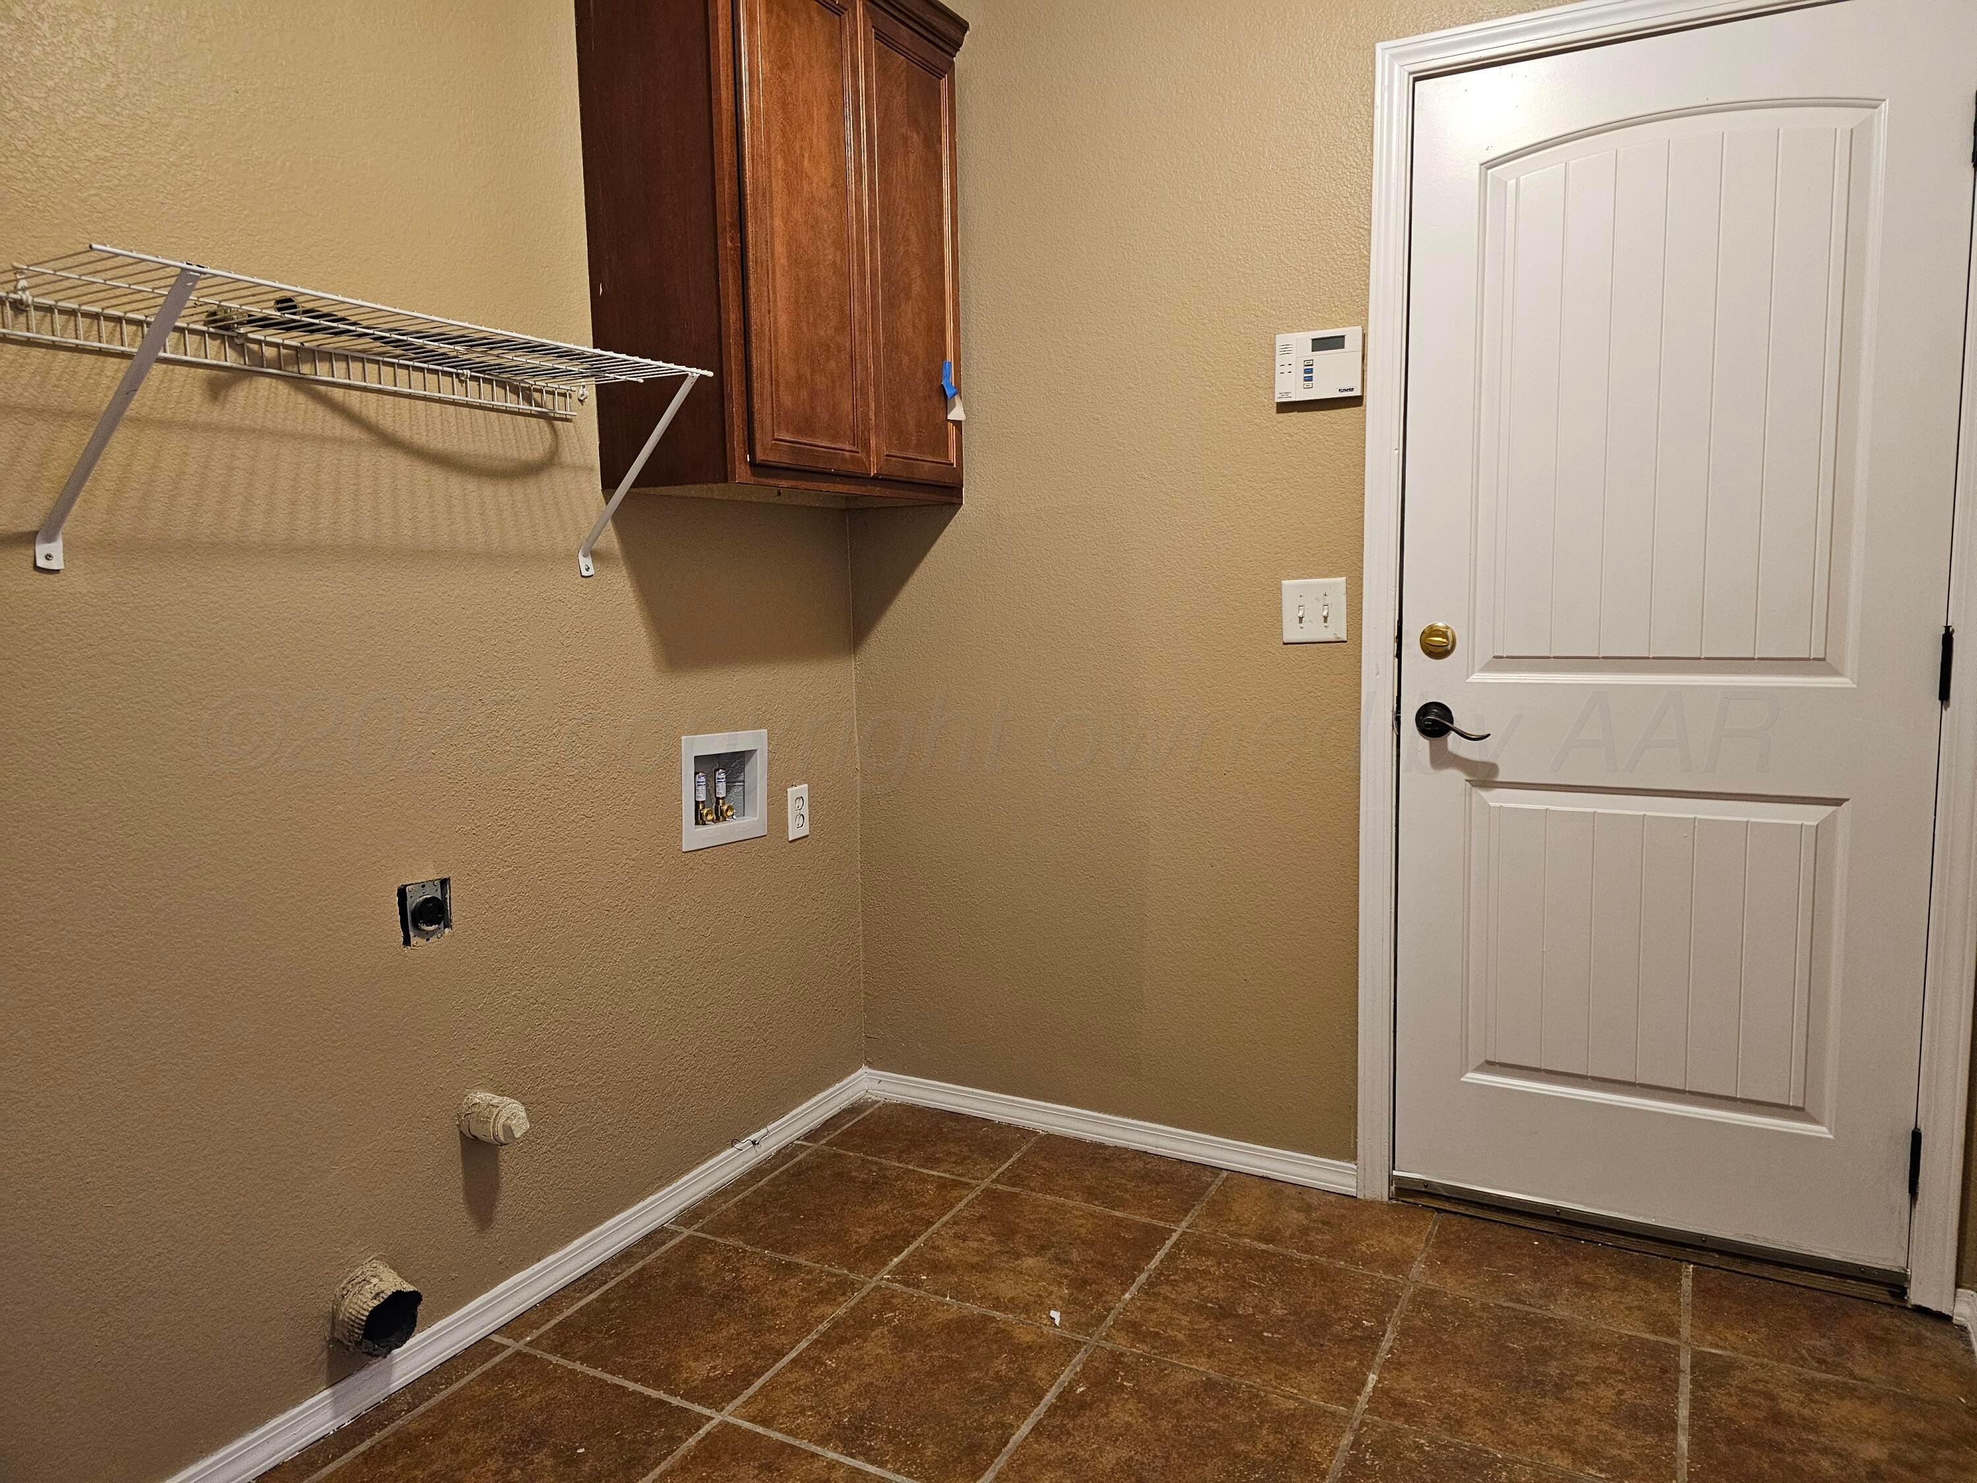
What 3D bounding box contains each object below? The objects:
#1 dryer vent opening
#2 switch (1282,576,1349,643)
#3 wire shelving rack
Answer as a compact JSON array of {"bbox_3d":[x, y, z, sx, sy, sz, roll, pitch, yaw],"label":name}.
[{"bbox_3d":[-0.876,0.822,1.893,0.064,0.113,0.112,2,7,28],"label":"dryer vent opening"},{"bbox_3d":[0.609,-0.244,2.459,0.119,0.117,0.016,2,7,28],"label":"switch"},{"bbox_3d":[-0.770,-0.381,1.734,0.311,0.314,0.890,2,7,28],"label":"wire shelving rack"}]

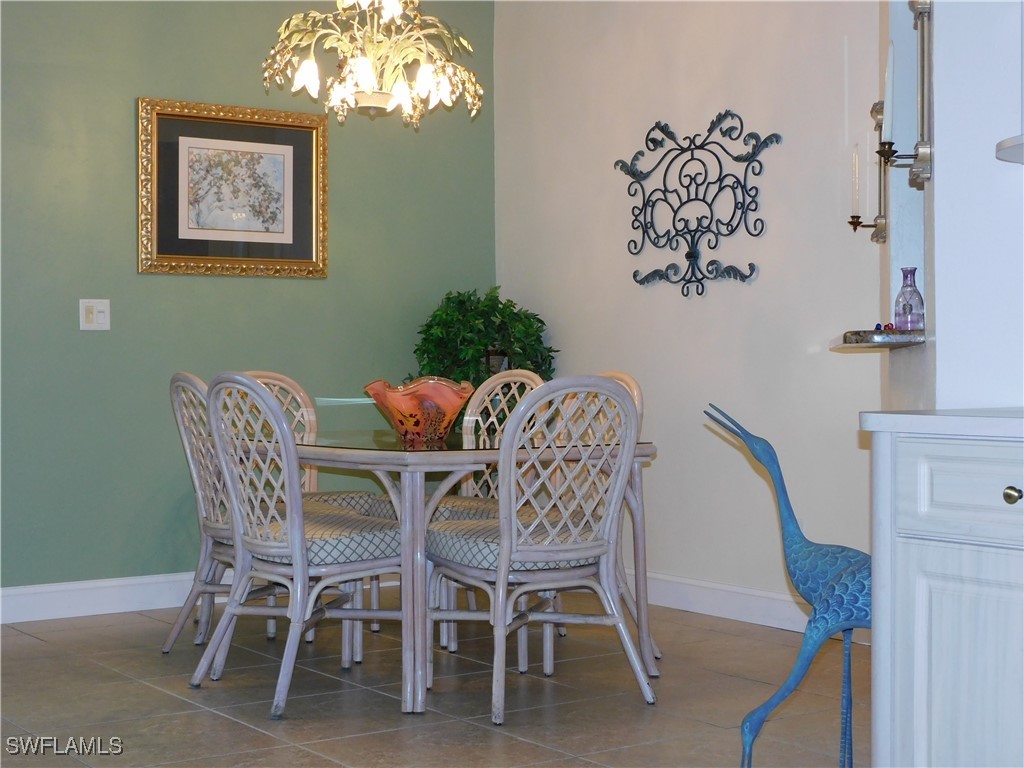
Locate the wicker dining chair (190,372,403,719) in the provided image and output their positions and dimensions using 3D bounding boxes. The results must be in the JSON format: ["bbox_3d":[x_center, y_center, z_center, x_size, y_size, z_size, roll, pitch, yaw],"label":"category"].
[{"bbox_3d":[-0.601,0.444,4.897,0.580,0.950,0.560,-1,1,-36],"label":"wicker dining chair"}]

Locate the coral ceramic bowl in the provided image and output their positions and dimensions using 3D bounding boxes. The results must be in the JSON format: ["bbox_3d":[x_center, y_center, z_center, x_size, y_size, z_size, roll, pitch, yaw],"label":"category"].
[{"bbox_3d":[-0.290,0.077,5.102,0.345,0.204,0.330,0,1,0],"label":"coral ceramic bowl"}]

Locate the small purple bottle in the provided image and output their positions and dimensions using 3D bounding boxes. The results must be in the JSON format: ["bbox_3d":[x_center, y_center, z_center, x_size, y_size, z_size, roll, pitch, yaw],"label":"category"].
[{"bbox_3d":[1.039,-0.223,4.247,0.076,0.173,0.076,0,1,0],"label":"small purple bottle"}]

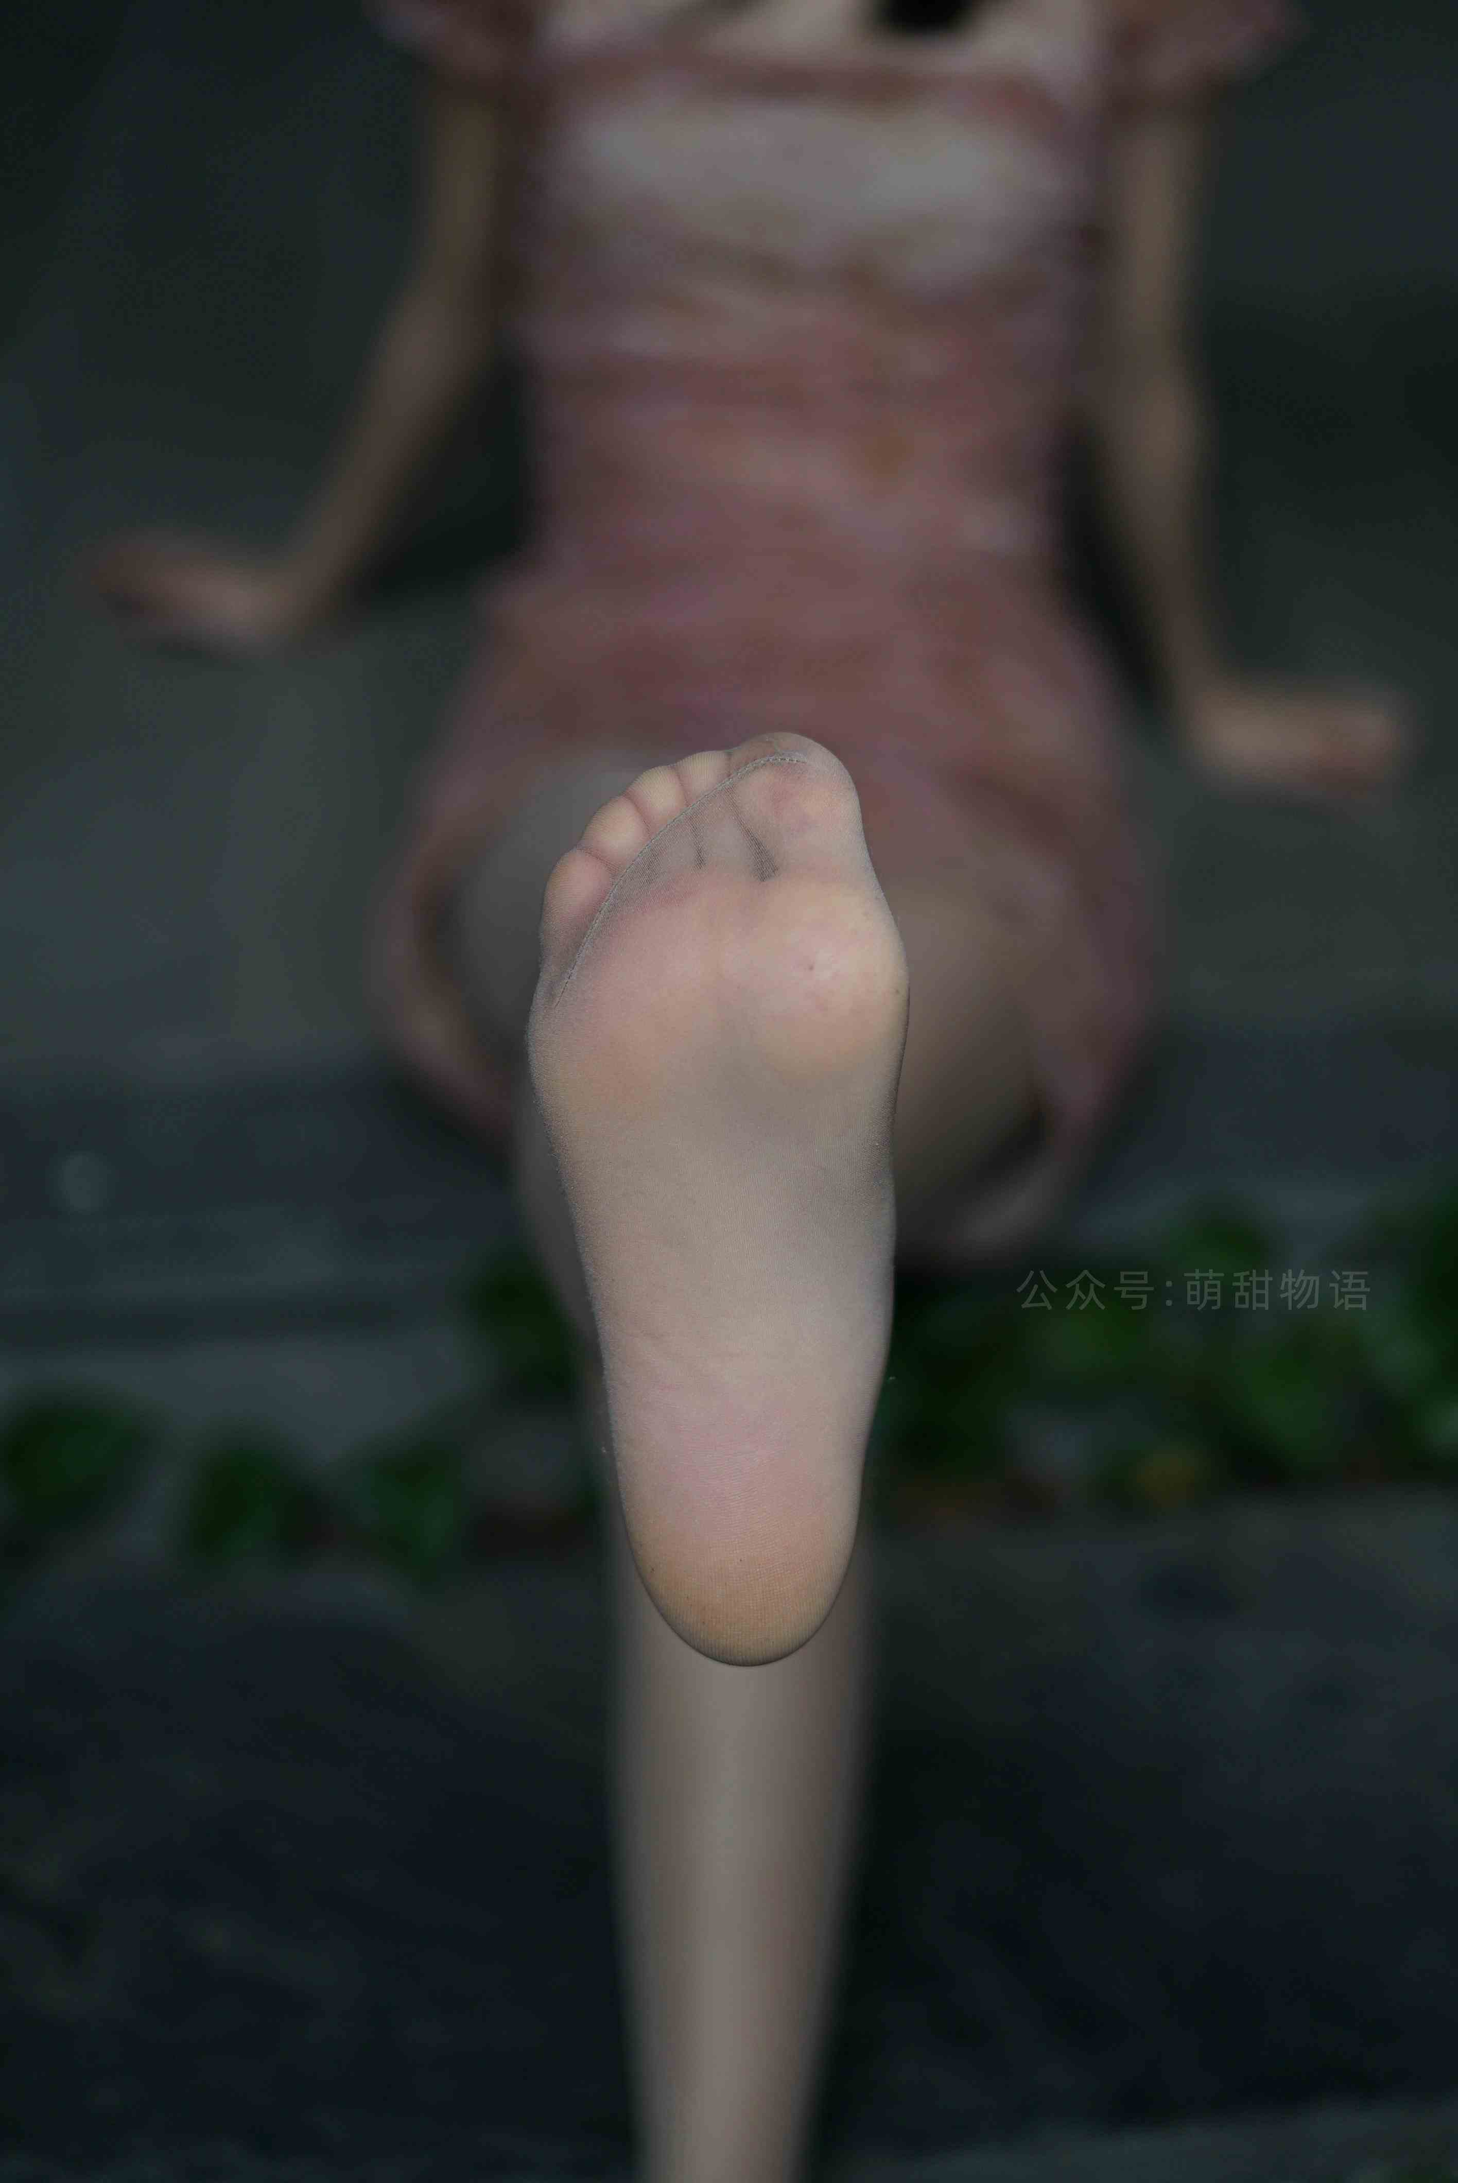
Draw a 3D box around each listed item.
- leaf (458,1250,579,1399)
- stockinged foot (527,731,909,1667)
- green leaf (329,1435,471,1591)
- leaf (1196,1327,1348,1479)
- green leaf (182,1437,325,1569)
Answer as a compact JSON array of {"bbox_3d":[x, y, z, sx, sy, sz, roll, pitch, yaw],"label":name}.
[{"bbox_3d":[-0.096,0.109,1.420,0.061,0.054,0.046,0,31,0],"label":"leaf"},{"bbox_3d":[-0.003,0.022,0.762,0.091,0.230,0.085,-1,6,0],"label":"stockinged foot"},{"bbox_3d":[-0.150,0.191,1.380,0.062,0.054,0.046,0,31,0],"label":"green leaf"},{"bbox_3d":[0.247,0.142,1.380,0.069,0.053,0.045,0,31,0],"label":"leaf"},{"bbox_3d":[-0.218,0.189,1.390,0.066,0.047,0.040,0,31,0],"label":"green leaf"}]

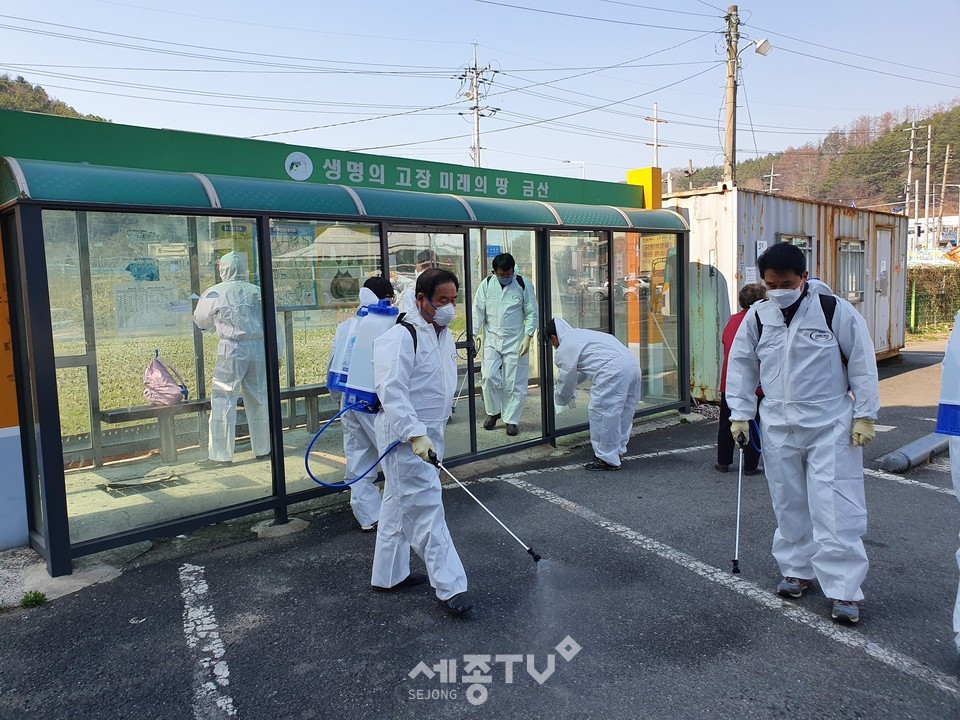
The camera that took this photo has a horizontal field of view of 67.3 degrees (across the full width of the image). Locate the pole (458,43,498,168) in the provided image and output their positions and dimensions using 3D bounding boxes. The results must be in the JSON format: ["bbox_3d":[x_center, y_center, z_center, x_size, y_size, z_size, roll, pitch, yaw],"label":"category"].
[{"bbox_3d":[-0.081,-8.833,36.352,2.000,14.046,1.200,-4,5,-17],"label":"pole"}]

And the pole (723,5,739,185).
[{"bbox_3d":[5.649,-4.029,16.167,0.300,7.715,0.300,-2,5,0],"label":"pole"}]

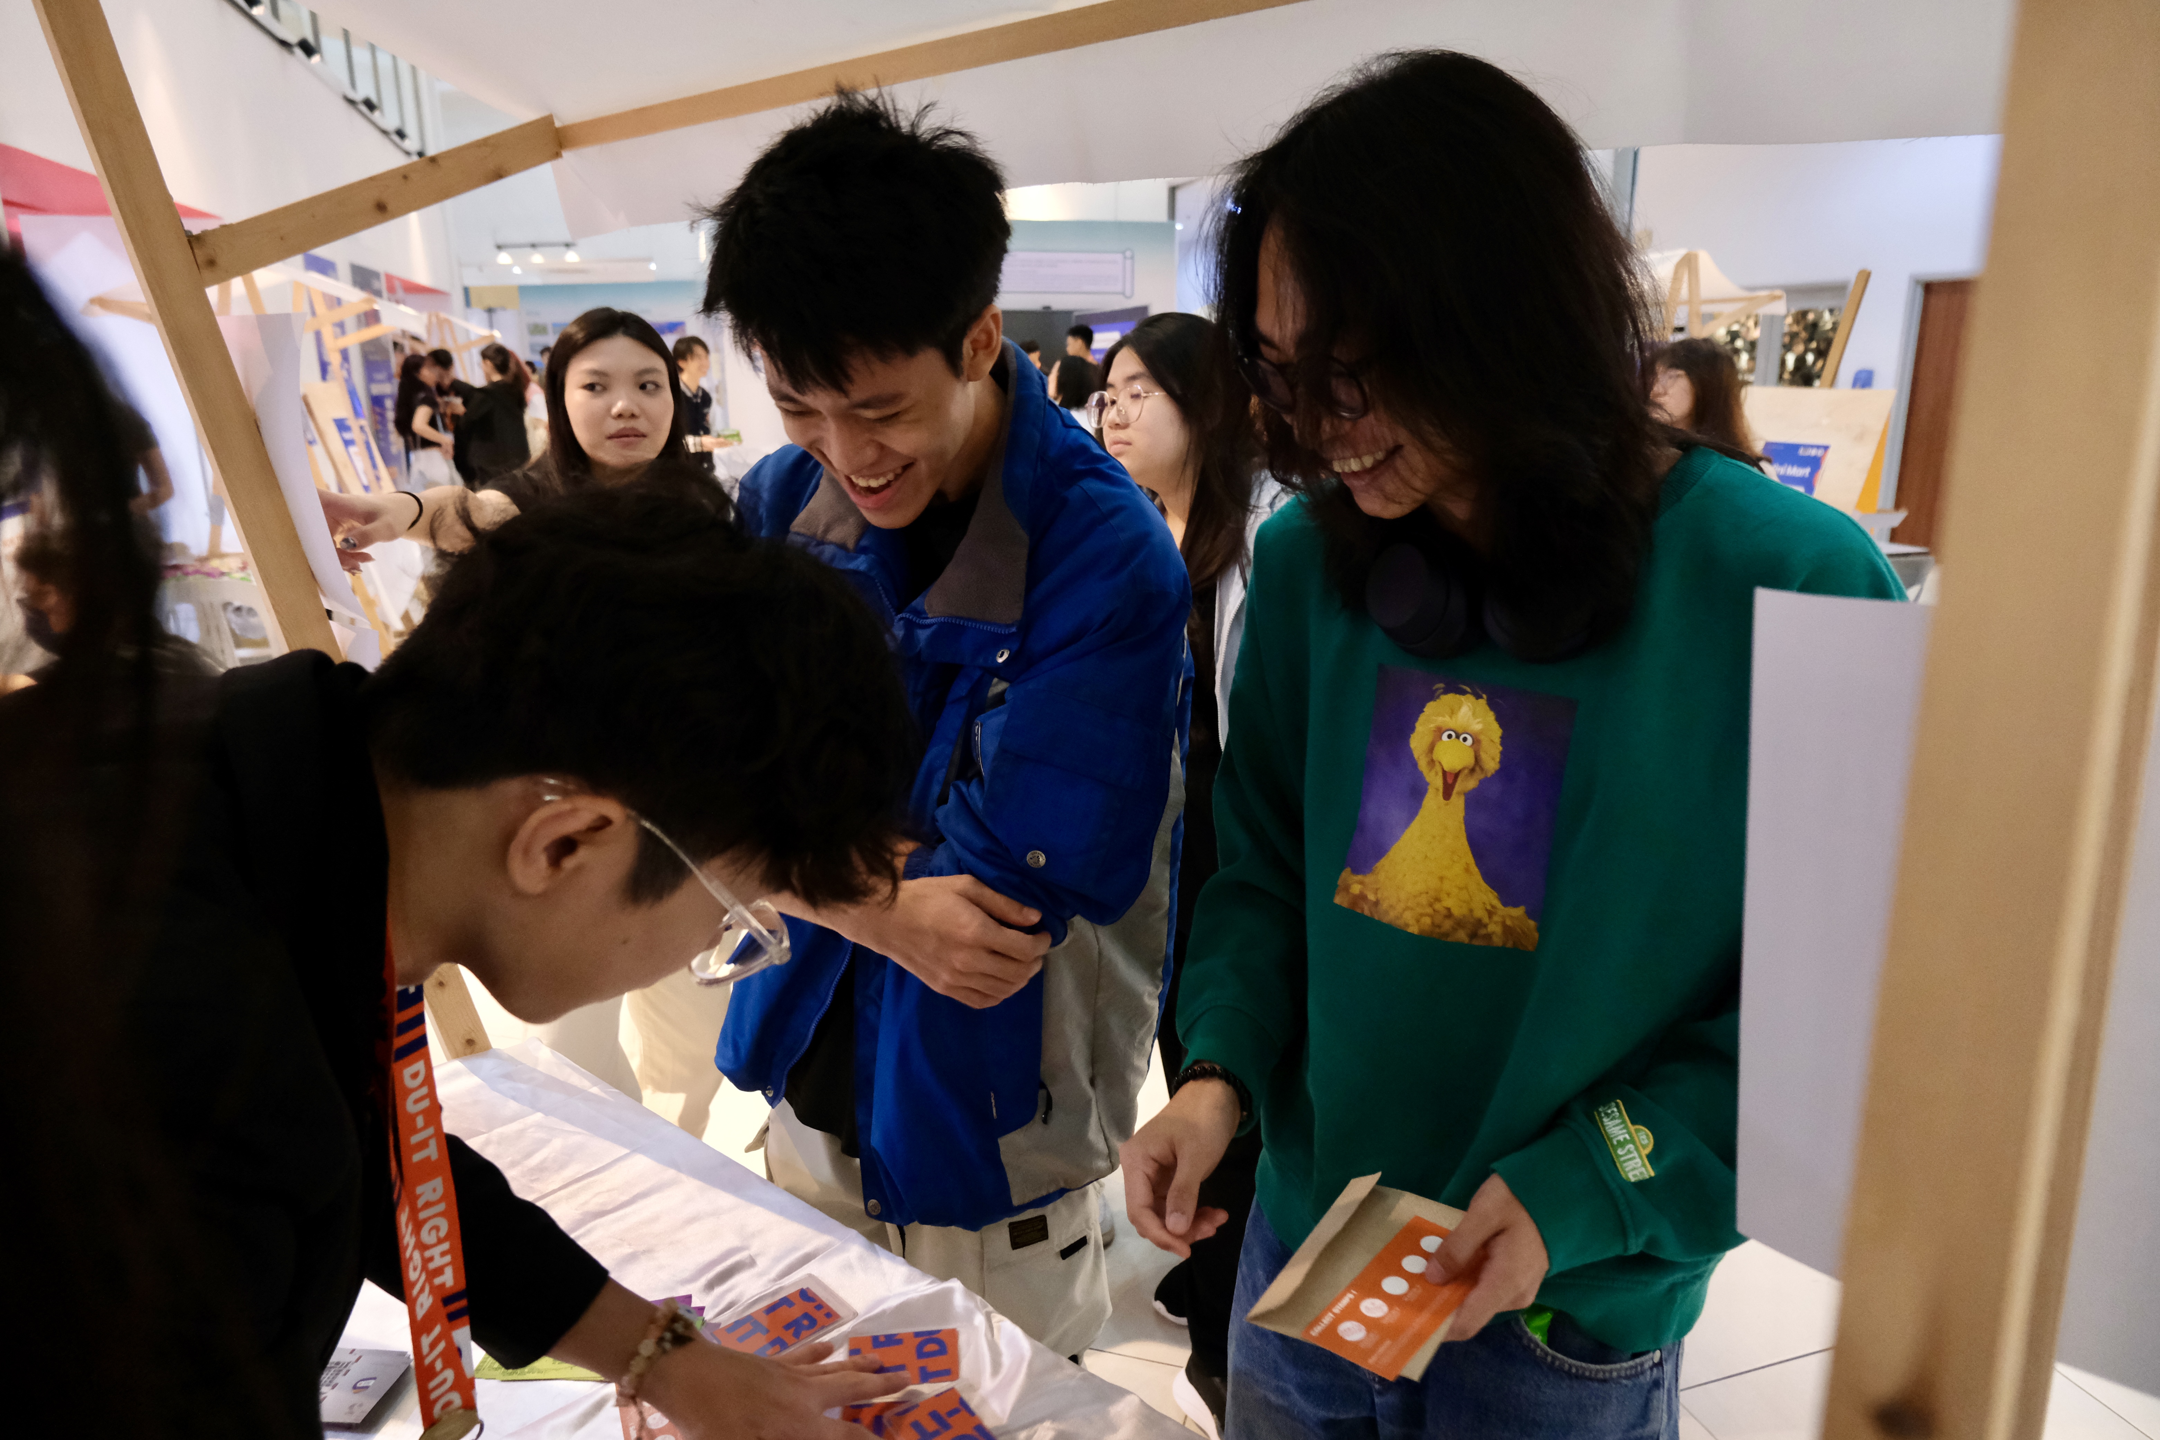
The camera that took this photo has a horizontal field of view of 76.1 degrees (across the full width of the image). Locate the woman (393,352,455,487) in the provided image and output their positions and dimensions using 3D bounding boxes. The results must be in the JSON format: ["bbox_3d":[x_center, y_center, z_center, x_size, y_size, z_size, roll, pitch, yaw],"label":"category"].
[{"bbox_3d":[-3.903,-1.400,8.407,0.360,1.600,0.420,-4,15,-12],"label":"woman"}]

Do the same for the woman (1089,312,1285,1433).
[{"bbox_3d":[0.157,0.224,1.978,0.320,1.580,0.430,-13,19,-40],"label":"woman"}]

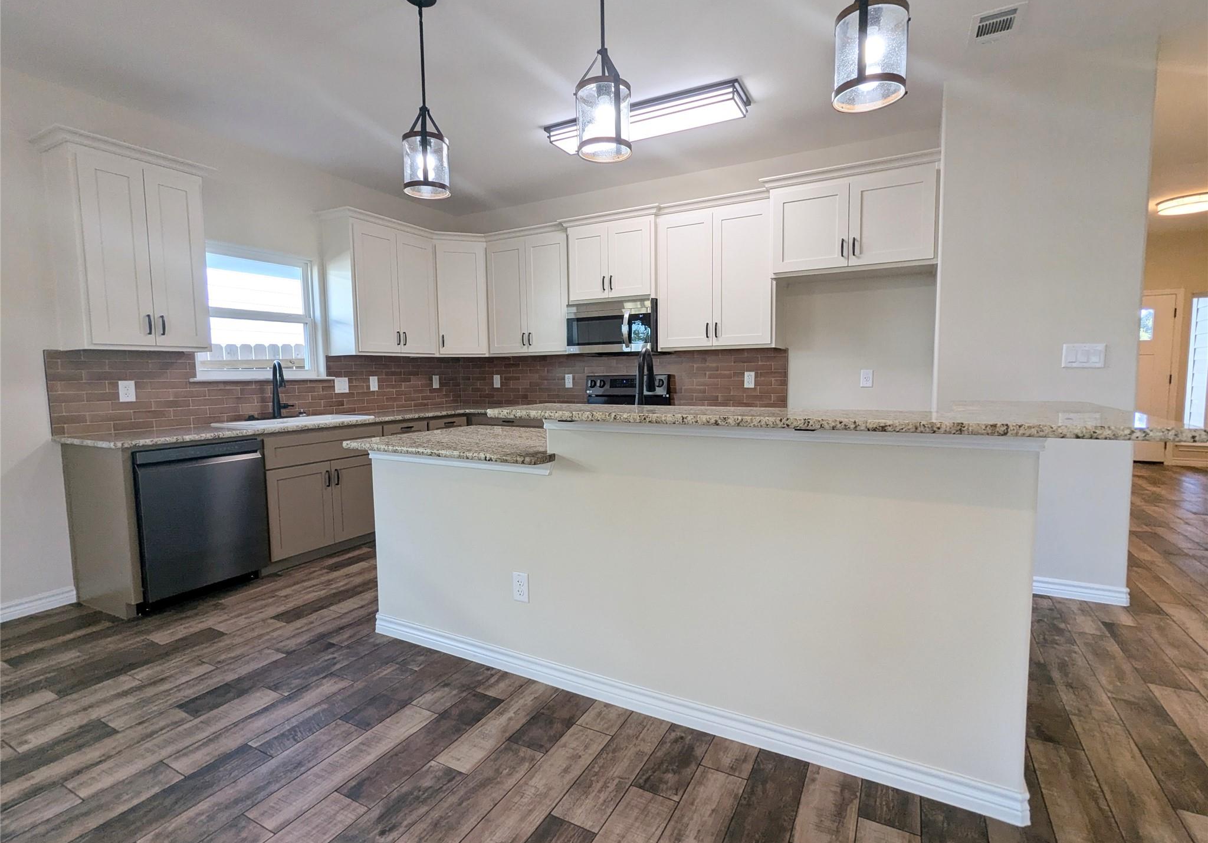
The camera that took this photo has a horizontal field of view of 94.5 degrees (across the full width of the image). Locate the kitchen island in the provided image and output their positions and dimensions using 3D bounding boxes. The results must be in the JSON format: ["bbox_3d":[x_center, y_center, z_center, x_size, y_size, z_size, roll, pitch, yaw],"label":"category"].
[{"bbox_3d":[0.222,0.471,2.195,2.713,1.077,1.000,2,6,28],"label":"kitchen island"}]

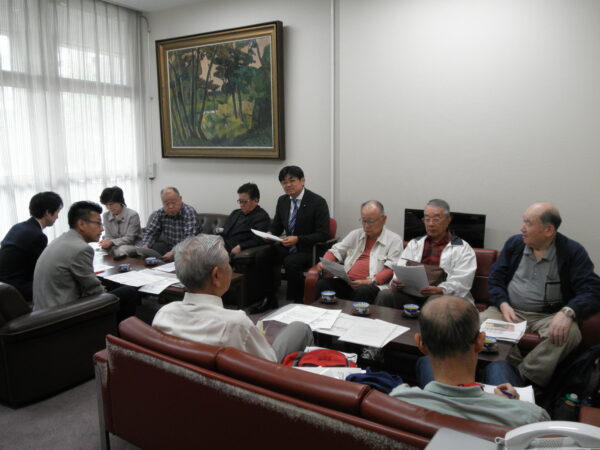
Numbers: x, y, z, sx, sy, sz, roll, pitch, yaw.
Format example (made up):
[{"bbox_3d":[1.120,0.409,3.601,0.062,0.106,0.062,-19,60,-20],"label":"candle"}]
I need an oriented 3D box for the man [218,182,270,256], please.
[{"bbox_3d":[-0.501,0.171,4.253,0.550,1.090,0.750,7,12,39],"label":"man"}]

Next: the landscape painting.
[{"bbox_3d":[-0.878,-1.351,5.104,1.616,1.284,0.080,5,11,31],"label":"landscape painting"}]

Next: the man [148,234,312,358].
[{"bbox_3d":[-0.208,0.526,2.163,0.520,1.050,0.860,5,11,31],"label":"man"}]

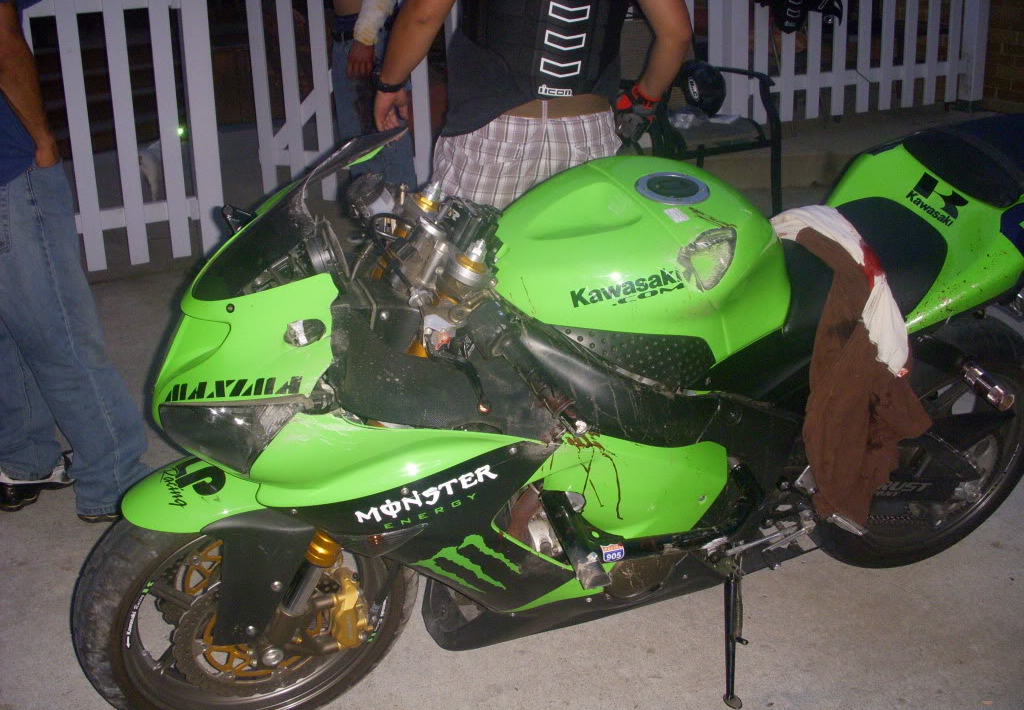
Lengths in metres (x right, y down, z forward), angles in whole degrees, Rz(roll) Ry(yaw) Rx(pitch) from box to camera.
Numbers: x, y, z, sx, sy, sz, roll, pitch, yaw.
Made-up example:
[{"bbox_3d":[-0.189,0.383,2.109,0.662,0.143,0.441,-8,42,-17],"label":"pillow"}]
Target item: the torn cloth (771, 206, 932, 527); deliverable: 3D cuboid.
[{"bbox_3d":[0.607,0.025,2.061,0.320,0.570,0.240,-9,20,-21],"label":"torn cloth"}]

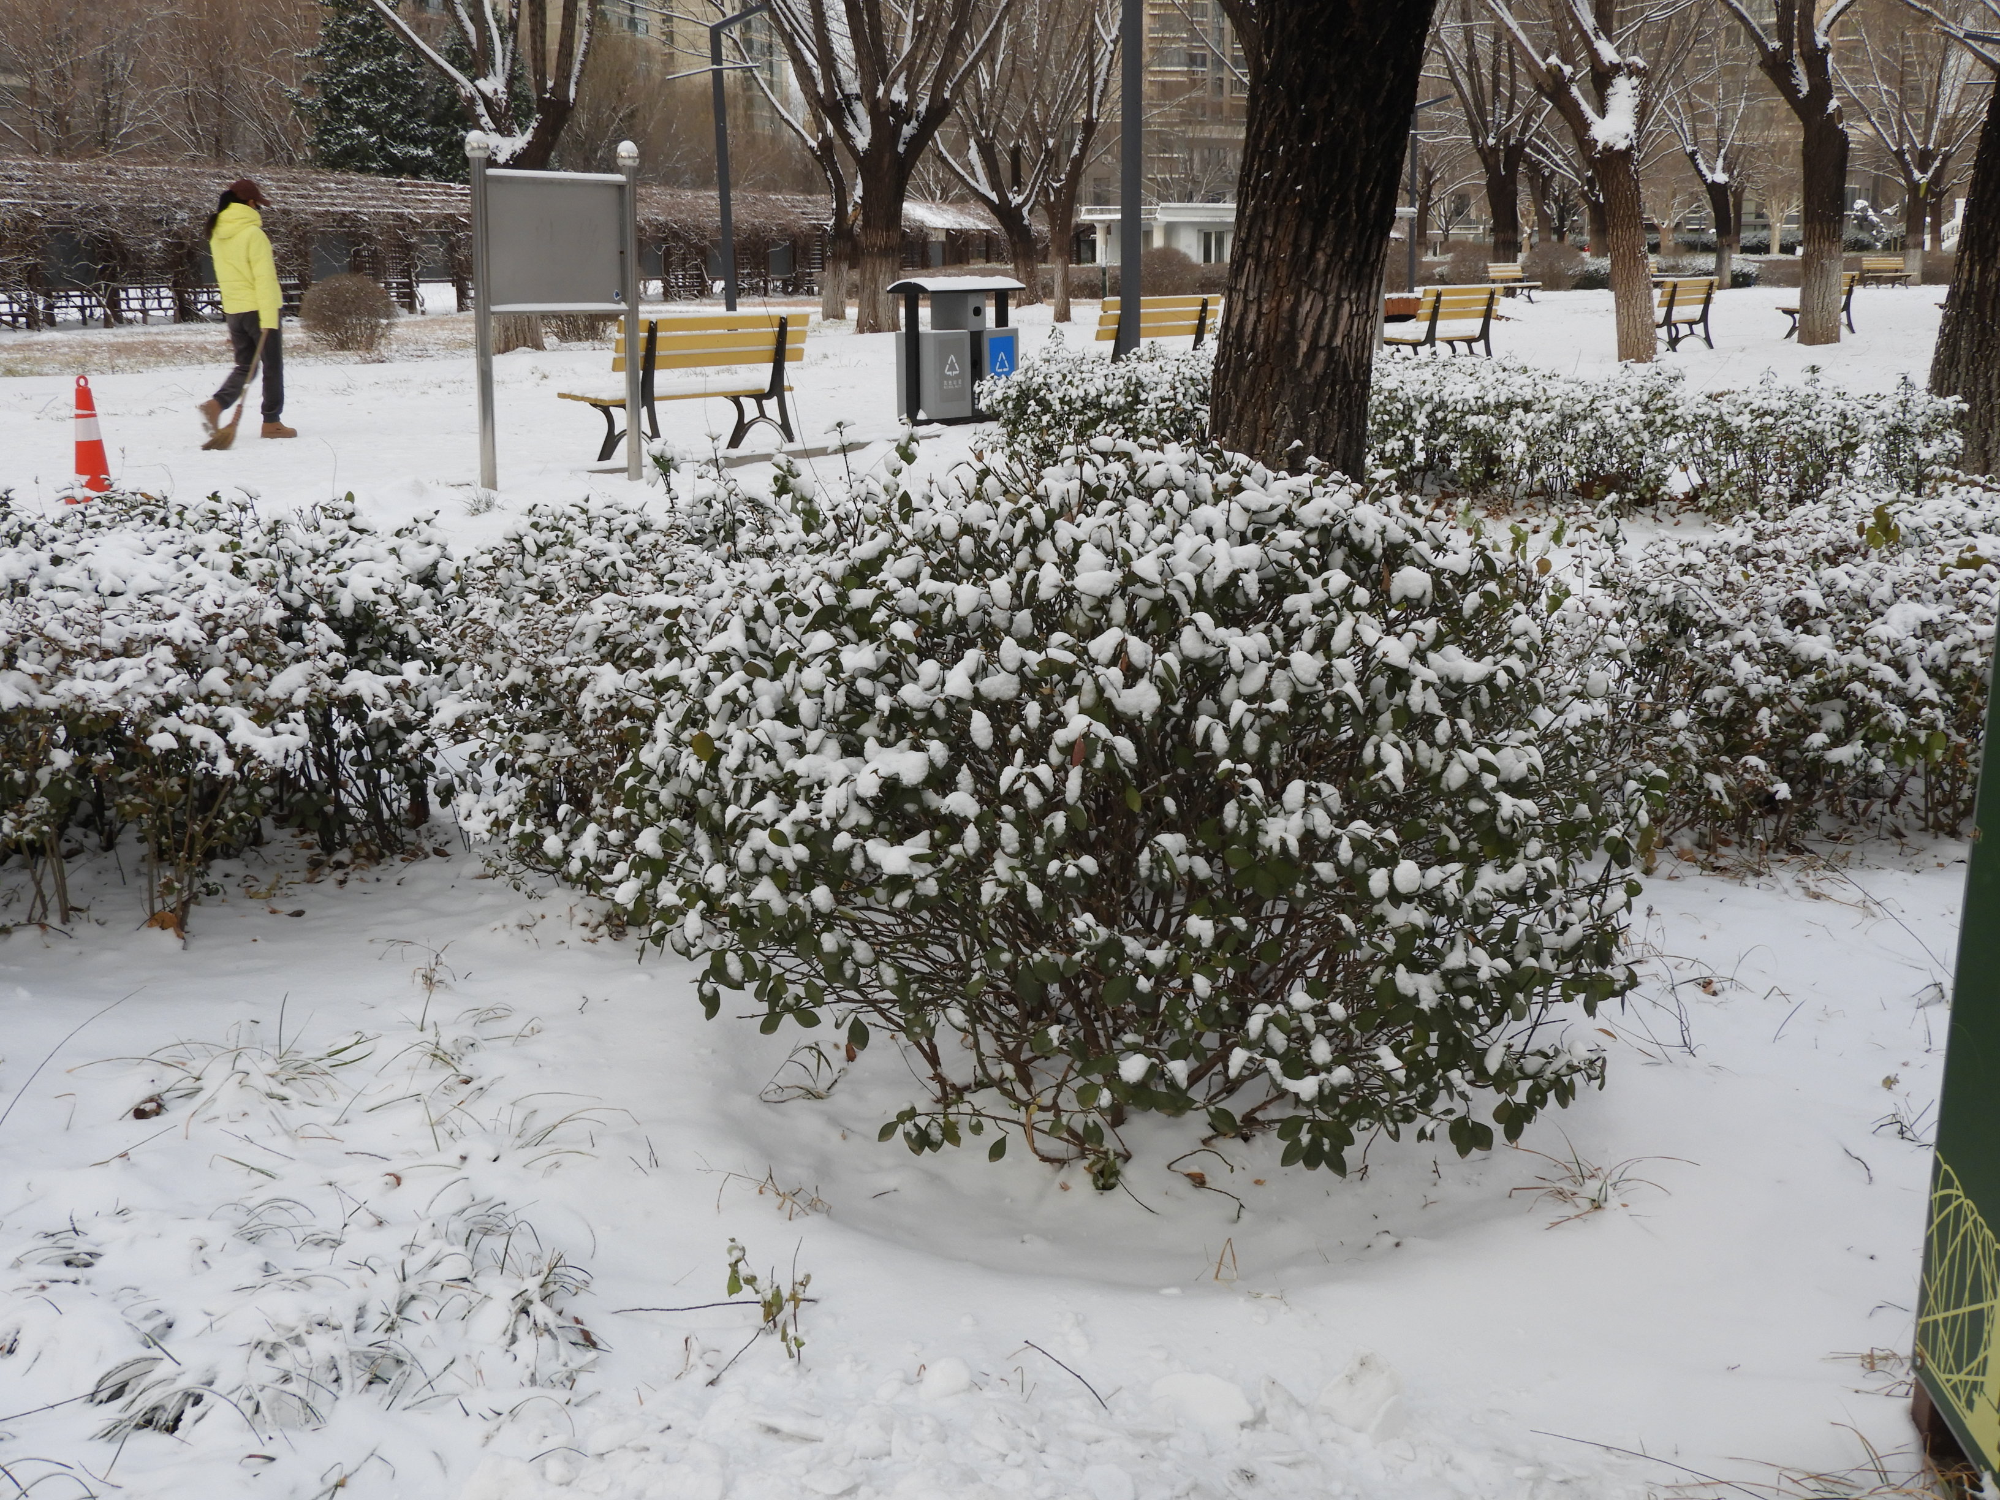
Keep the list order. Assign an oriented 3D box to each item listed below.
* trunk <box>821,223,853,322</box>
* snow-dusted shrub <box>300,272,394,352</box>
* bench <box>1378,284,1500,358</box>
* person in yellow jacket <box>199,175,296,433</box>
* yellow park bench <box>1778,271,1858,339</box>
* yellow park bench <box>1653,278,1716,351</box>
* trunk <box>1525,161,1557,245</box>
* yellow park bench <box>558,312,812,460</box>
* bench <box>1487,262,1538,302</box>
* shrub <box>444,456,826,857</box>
[{"bbox_3d":[-2.999,-8.791,42.372,0.550,1.784,0.550,0,12,0],"label":"trunk"},{"bbox_3d":[-8.414,-5.639,29.689,1.168,1.027,1.168,0,12,0],"label":"snow-dusted shrub"},{"bbox_3d":[4.193,-3.959,21.900,0.654,0.828,1.521,10,16,39],"label":"bench"},{"bbox_3d":[-5.046,-2.899,15.308,0.620,1.670,0.500,-7,14,-27],"label":"person in yellow jacket"},{"bbox_3d":[11.135,-6.034,31.360,0.654,0.828,1.521,9,16,39],"label":"yellow park bench"},{"bbox_3d":[7.895,-5.100,27.161,0.654,0.828,1.521,9,16,39],"label":"yellow park bench"},{"bbox_3d":[16.808,-16.397,72.194,0.800,3.841,0.800,0,12,0],"label":"trunk"},{"bbox_3d":[-1.808,-2.150,13.655,0.654,0.828,1.521,9,16,38],"label":"yellow park bench"},{"bbox_3d":[10.858,-9.840,48.853,0.654,0.828,1.521,9,15,37],"label":"bench"},{"bbox_3d":[-0.705,-0.192,4.918,0.900,0.660,0.920,0,12,0],"label":"shrub"}]

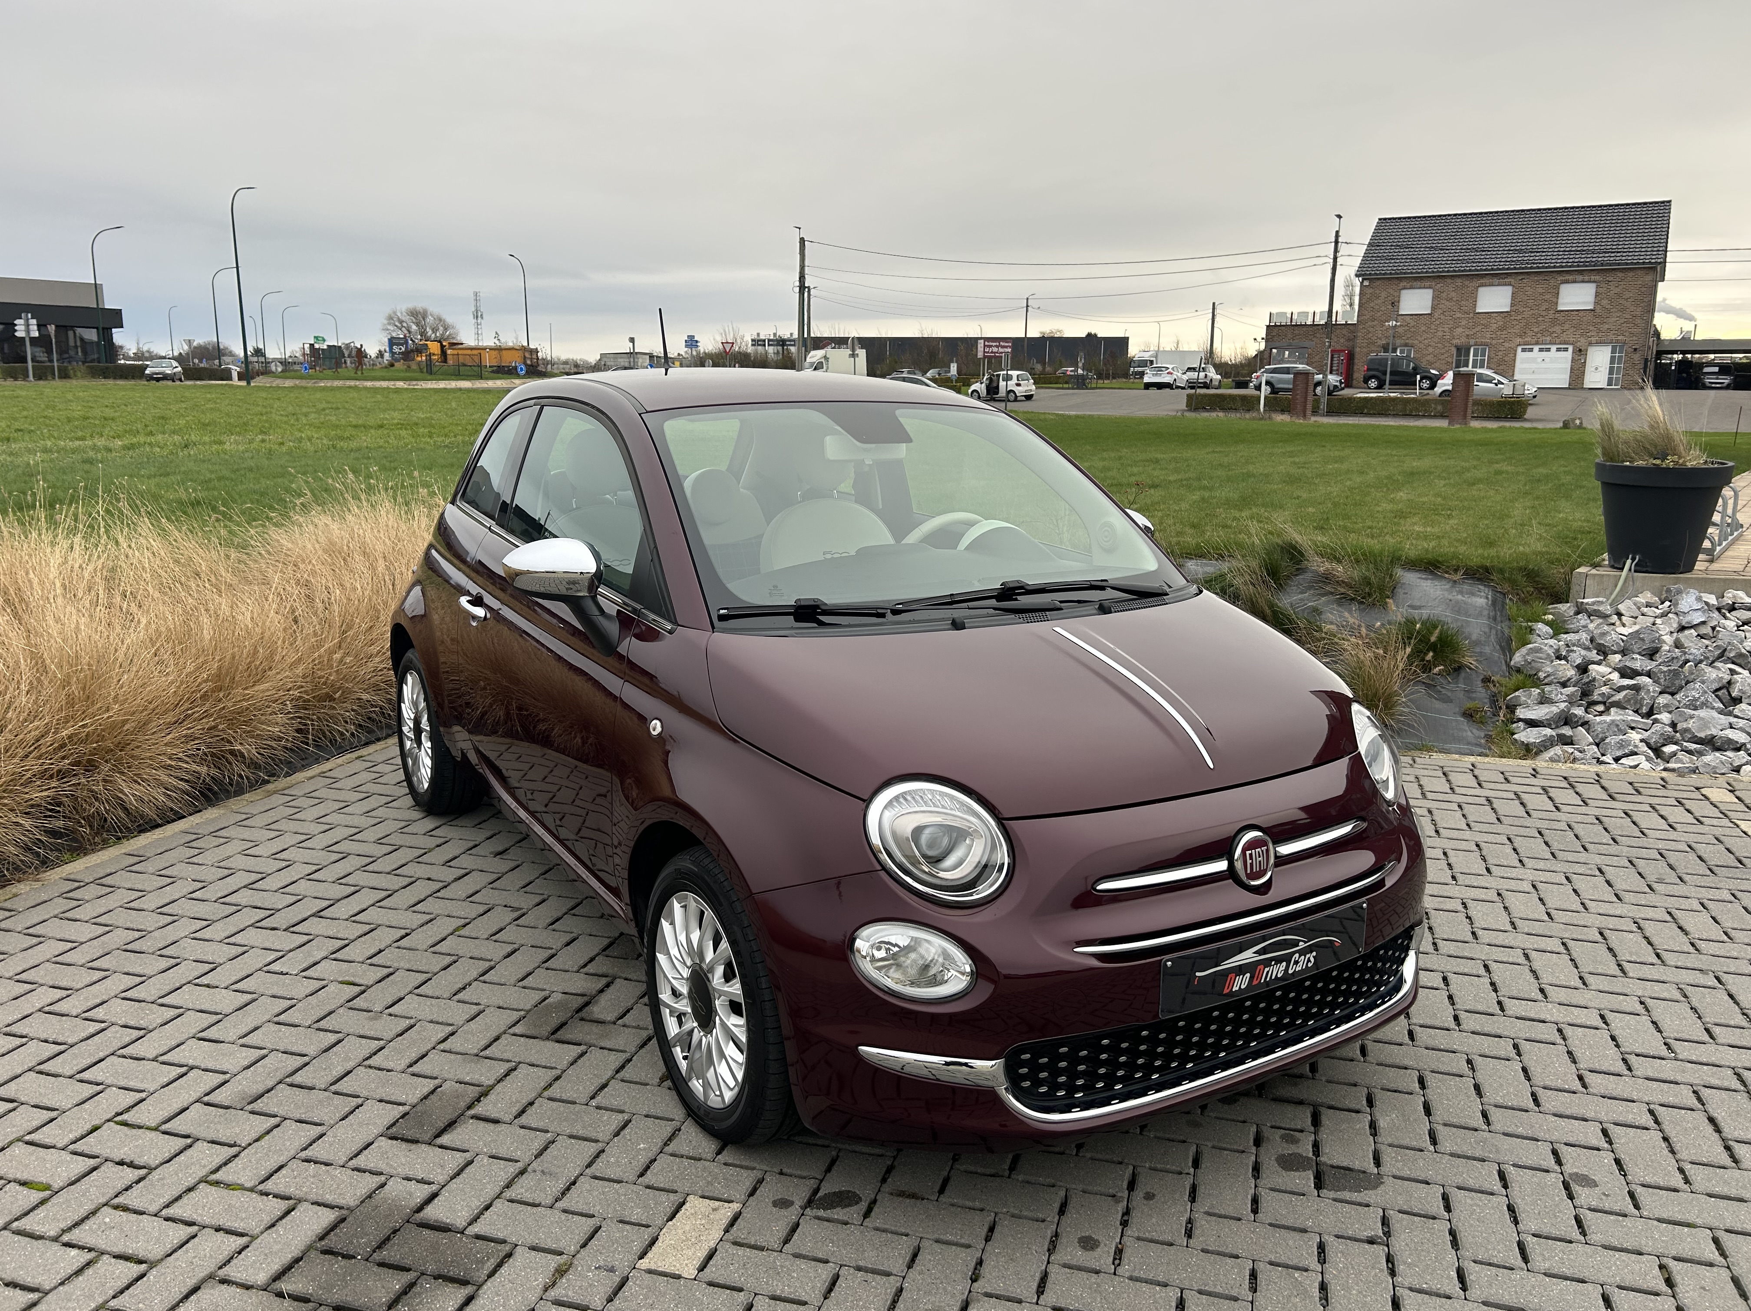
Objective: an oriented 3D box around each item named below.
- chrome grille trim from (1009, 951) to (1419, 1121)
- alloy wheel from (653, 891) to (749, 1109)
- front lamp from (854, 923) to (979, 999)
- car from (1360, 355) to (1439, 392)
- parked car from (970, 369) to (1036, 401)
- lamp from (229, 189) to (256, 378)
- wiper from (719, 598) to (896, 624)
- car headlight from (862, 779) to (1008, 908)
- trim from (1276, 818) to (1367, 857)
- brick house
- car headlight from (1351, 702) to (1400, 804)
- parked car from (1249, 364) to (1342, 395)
[{"bbox_3d":[0.678,0.691,2.407,1.060,0.110,0.110,-6,14,-31],"label":"chrome grille trim"},{"bbox_3d":[-0.282,0.659,2.582,0.155,0.415,0.415,-6,13,-31],"label":"alloy wheel"},{"bbox_3d":[0.062,0.506,2.191,0.195,0.140,0.085,1,12,0],"label":"front lamp"},{"bbox_3d":[27.094,-14.547,67.500,3.930,1.780,1.720,8,14,30],"label":"car"},{"bbox_3d":[6.319,-13.407,65.645,1.670,1.520,3.650,-11,17,-41],"label":"parked car"},{"bbox_3d":[-35.992,-21.411,76.189,0.300,10.900,2.300,3,13,14],"label":"lamp"},{"bbox_3d":[-0.141,-0.086,2.674,0.370,0.050,0.060,0,11,-2],"label":"wiper"},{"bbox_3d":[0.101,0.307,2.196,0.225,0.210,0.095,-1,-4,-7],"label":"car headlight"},{"bbox_3d":[0.838,0.336,2.466,0.285,0.027,0.040,-8,14,-36],"label":"trim"},{"bbox_3d":[32.817,-19.788,73.438,19.020,9.420,9.920,7,14,29],"label":"brick house"},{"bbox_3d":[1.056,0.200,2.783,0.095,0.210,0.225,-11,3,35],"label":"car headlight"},{"bbox_3d":[21.050,-13.715,65.600,4.200,1.510,1.790,8,14,32],"label":"parked car"}]

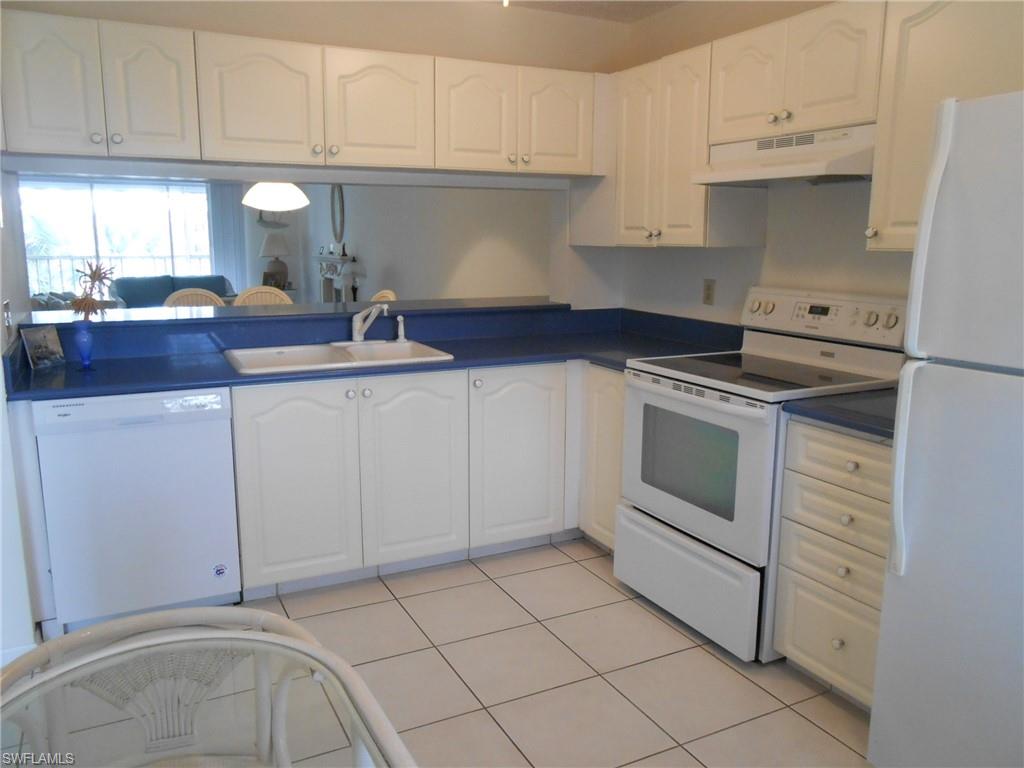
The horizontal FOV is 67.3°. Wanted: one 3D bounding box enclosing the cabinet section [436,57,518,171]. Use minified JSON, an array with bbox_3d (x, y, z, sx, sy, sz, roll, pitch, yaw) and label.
[{"bbox_3d":[-0.220,-1.170,3.449,0.389,0.447,0.330,-5,11,-26],"label":"cabinet section"}]

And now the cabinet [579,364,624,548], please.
[{"bbox_3d":[0.678,0.285,3.405,0.621,0.776,0.419,-5,12,-26],"label":"cabinet"}]

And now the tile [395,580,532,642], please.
[{"bbox_3d":[-0.174,0.863,2.925,0.401,0.010,0.401,-5,11,-26],"label":"tile"}]

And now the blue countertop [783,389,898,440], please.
[{"bbox_3d":[1.216,0.088,2.225,0.662,0.040,0.534,-5,12,-26],"label":"blue countertop"}]

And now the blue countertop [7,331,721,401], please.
[{"bbox_3d":[-0.407,-0.080,3.130,2.745,0.040,1.020,-5,12,-26],"label":"blue countertop"}]

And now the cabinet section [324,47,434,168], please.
[{"bbox_3d":[-0.601,-1.136,3.264,0.459,0.447,0.330,-5,11,-26],"label":"cabinet section"}]

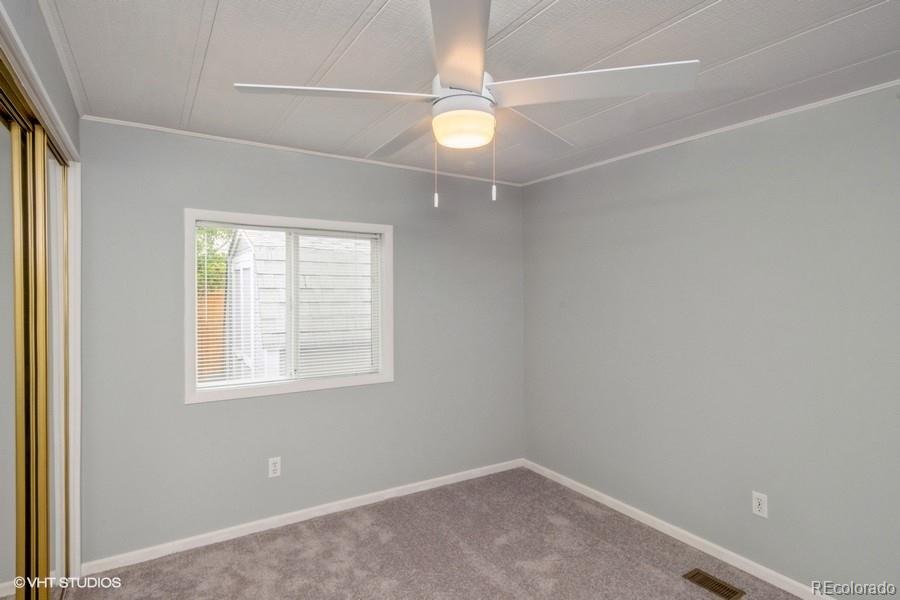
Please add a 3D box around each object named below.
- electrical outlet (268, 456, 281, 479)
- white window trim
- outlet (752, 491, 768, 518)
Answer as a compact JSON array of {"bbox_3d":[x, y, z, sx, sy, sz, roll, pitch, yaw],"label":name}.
[{"bbox_3d":[-1.063,1.014,2.577,0.072,0.116,0.015,0,0,-29],"label":"electrical outlet"},{"bbox_3d":[-0.941,0.030,2.667,1.228,1.083,0.080,0,0,-29],"label":"white window trim"},{"bbox_3d":[1.562,1.032,2.146,0.015,0.116,0.072,0,0,-35],"label":"outlet"}]

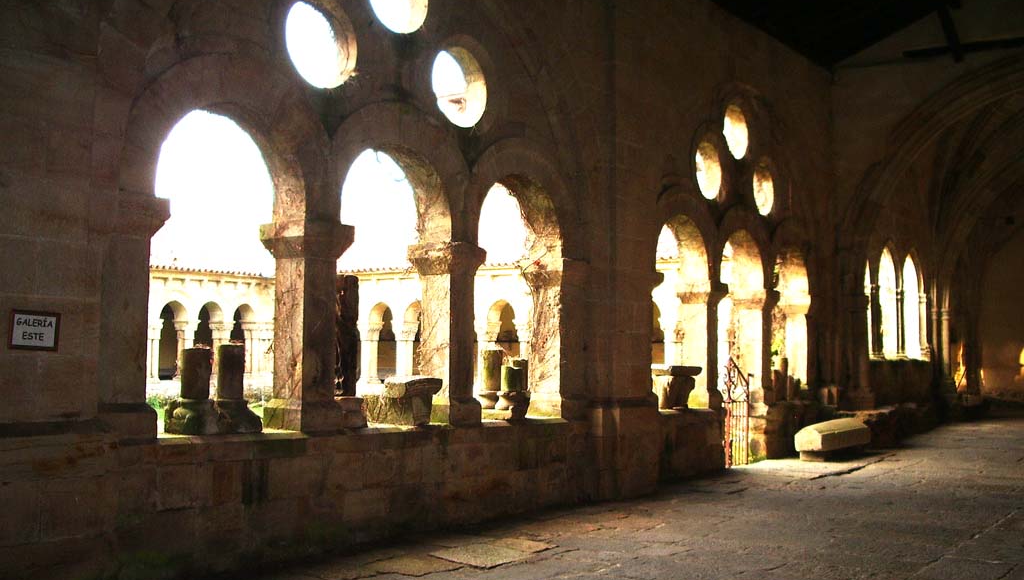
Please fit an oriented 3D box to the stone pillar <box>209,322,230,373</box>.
[{"bbox_3d":[-8.887,1.814,31.565,0.550,1.660,0.420,-3,-5,37],"label":"stone pillar"}]

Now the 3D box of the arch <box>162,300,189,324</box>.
[{"bbox_3d":[-11.115,0.734,33.800,0.600,0.780,1.000,-3,-5,40],"label":"arch"}]

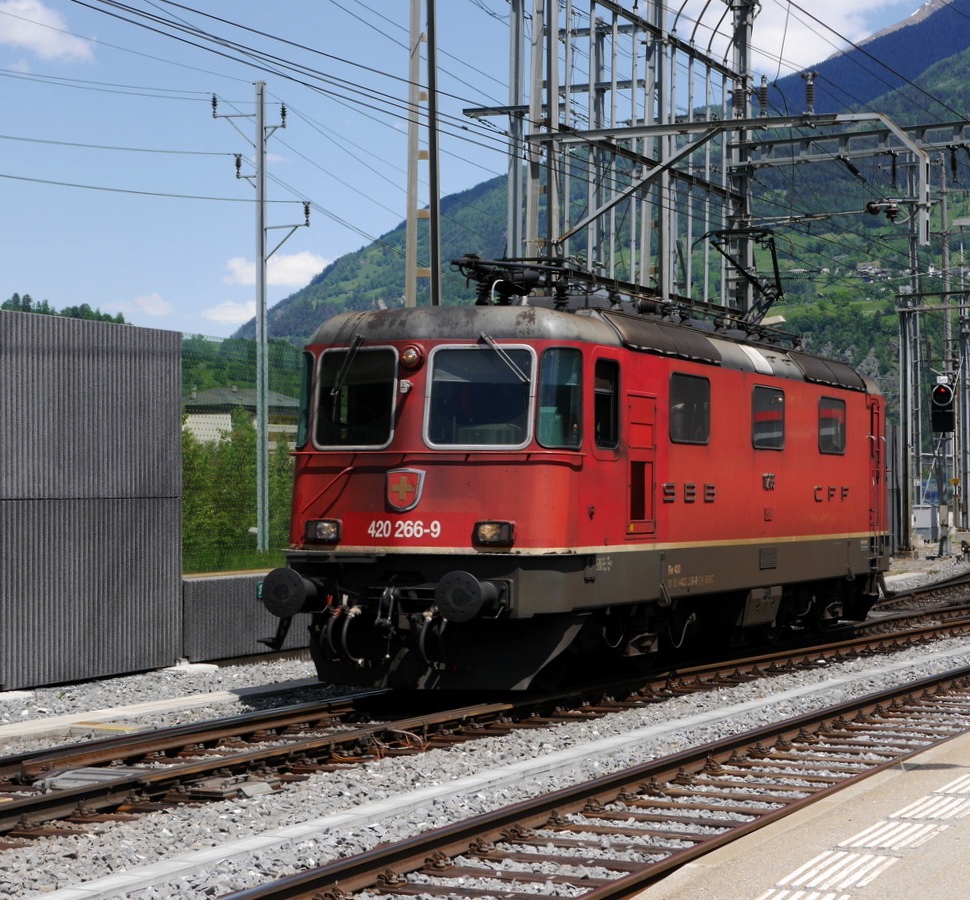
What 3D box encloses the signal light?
[{"bbox_3d":[16.263,-1.573,81.095,0.800,1.880,0.400,-1,-1,18],"label":"signal light"}]

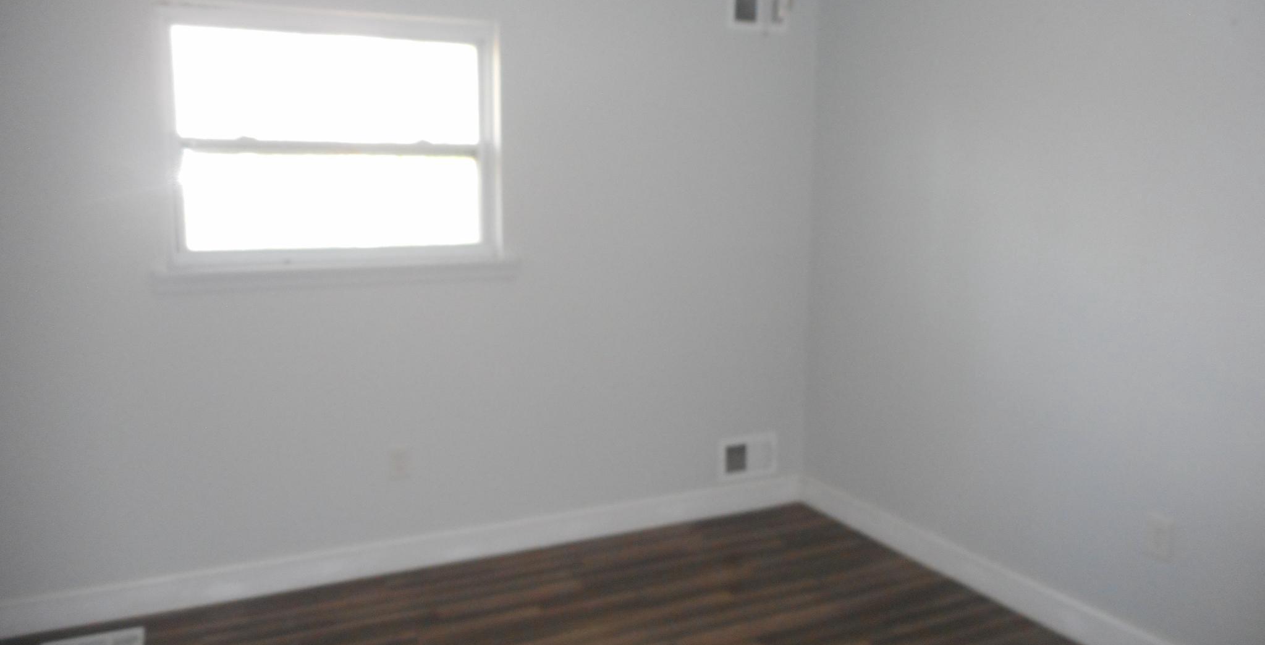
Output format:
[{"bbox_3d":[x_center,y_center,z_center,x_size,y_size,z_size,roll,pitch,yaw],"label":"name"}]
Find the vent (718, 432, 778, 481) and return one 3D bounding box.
[{"bbox_3d":[0.516,0.597,4.042,0.295,0.190,0.020,-4,9,-24],"label":"vent"}]

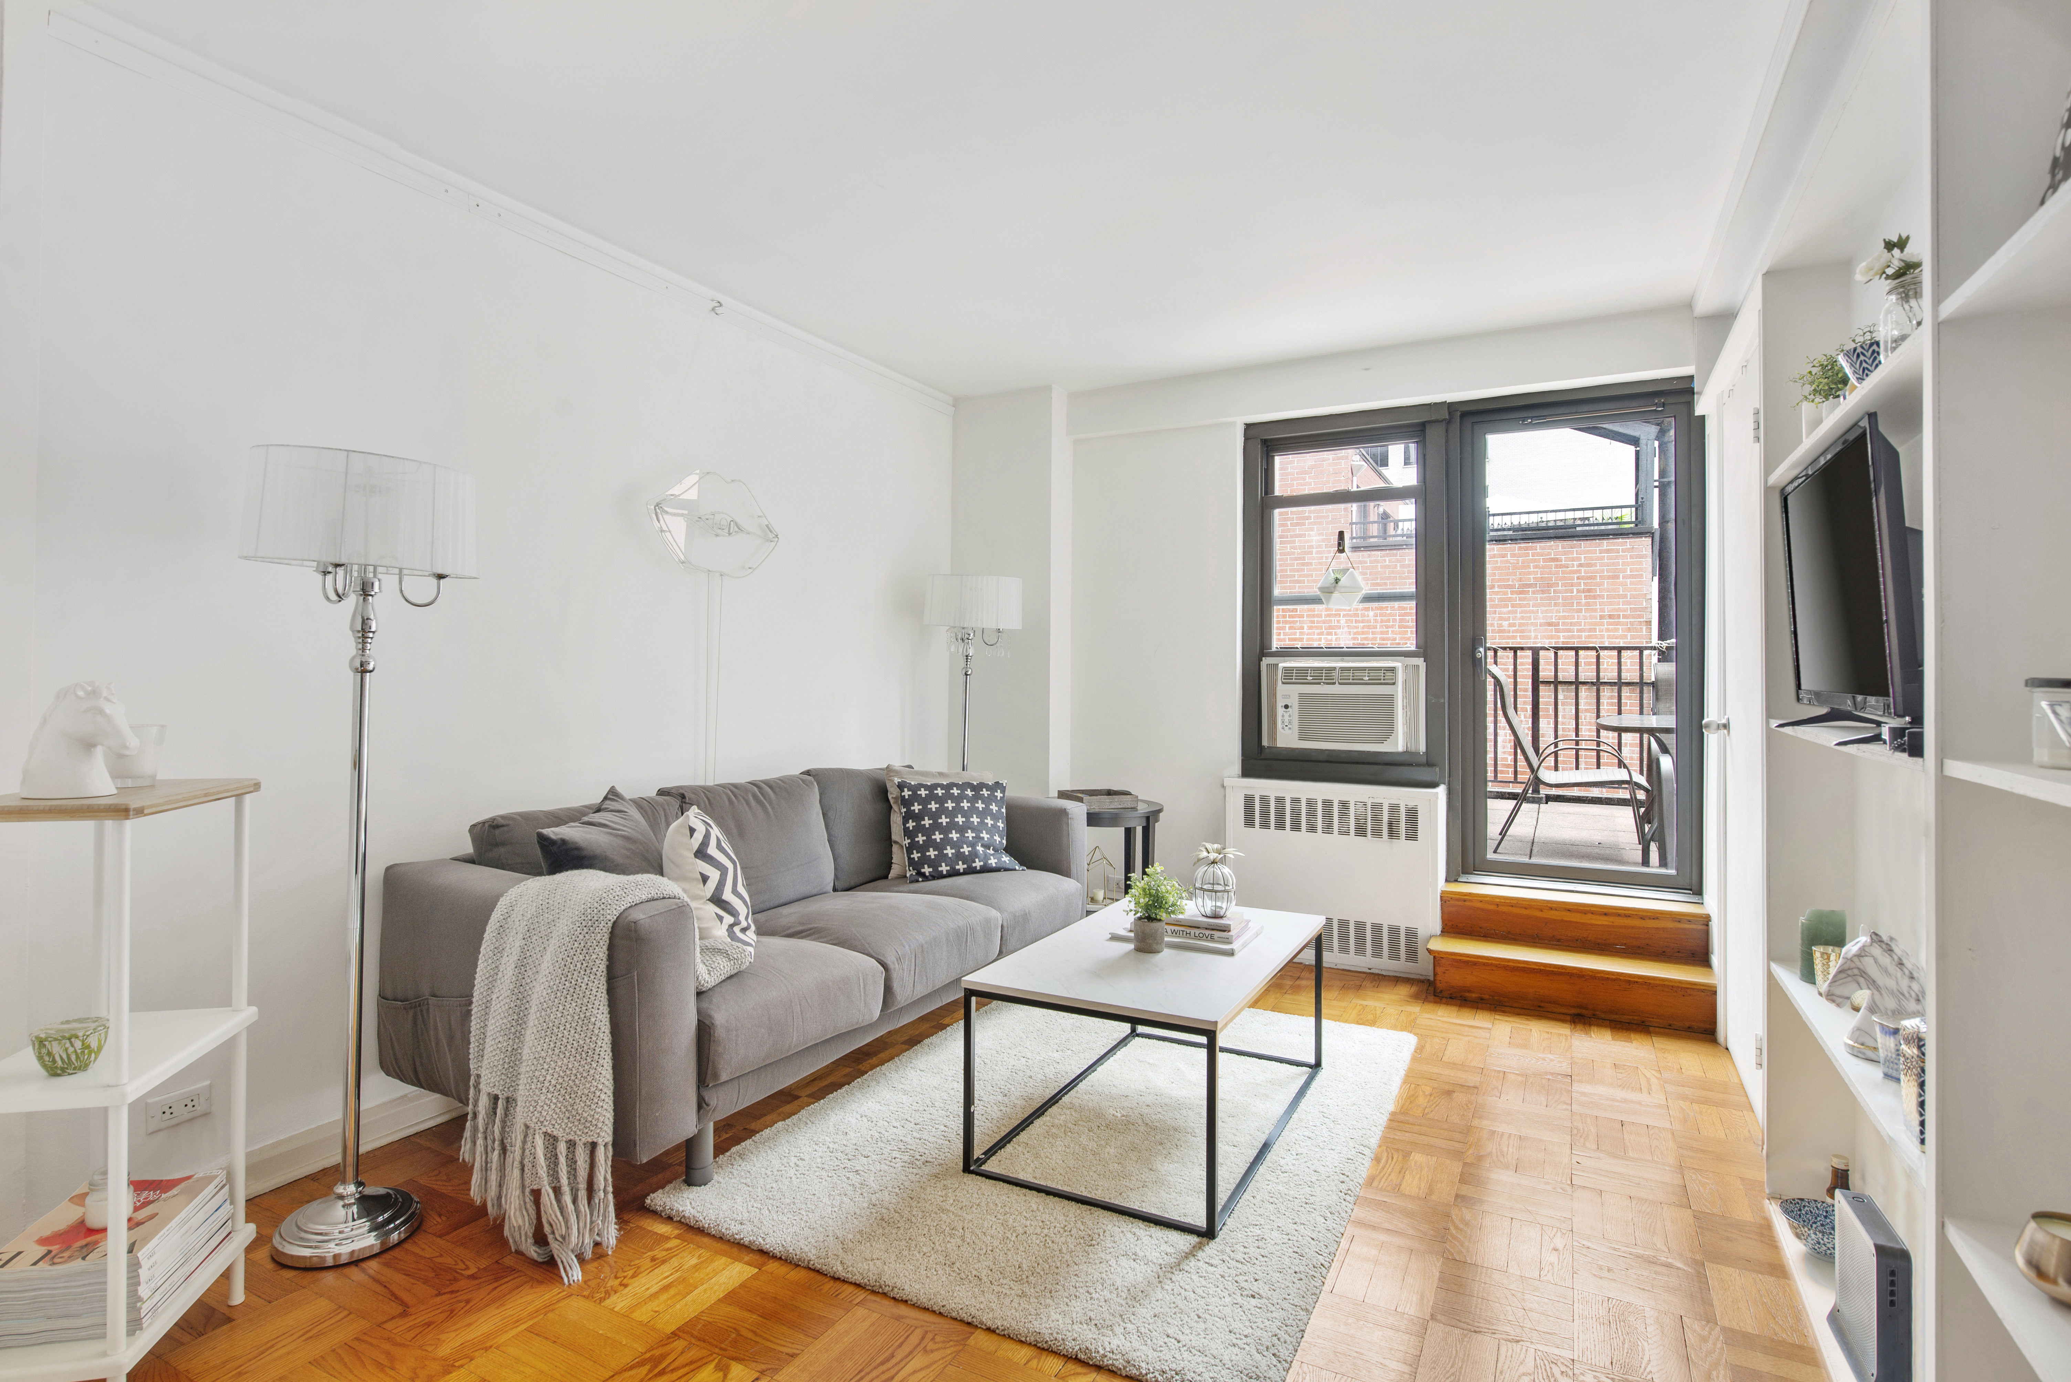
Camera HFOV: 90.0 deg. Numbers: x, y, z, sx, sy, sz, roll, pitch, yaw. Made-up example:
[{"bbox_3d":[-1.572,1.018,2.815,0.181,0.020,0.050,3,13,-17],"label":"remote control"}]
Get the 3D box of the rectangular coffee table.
[{"bbox_3d":[0.330,0.879,2.678,0.606,0.442,0.999,0,1,27],"label":"rectangular coffee table"}]

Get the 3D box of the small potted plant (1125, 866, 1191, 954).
[{"bbox_3d":[0.307,0.552,2.635,0.165,0.214,0.160,0,1,0],"label":"small potted plant"}]

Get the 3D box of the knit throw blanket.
[{"bbox_3d":[-1.007,0.799,2.315,0.446,0.723,0.392,1,1,27],"label":"knit throw blanket"}]

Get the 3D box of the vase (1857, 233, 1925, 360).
[{"bbox_3d":[1.646,-0.729,1.937,0.159,0.331,0.164,1,1,27],"label":"vase"}]

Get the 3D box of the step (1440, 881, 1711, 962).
[{"bbox_3d":[2.007,0.870,3.899,0.889,0.190,0.199,1,1,27],"label":"step"}]

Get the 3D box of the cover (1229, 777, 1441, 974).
[{"bbox_3d":[1.240,0.753,4.318,0.856,0.747,0.223,1,1,27],"label":"cover"}]

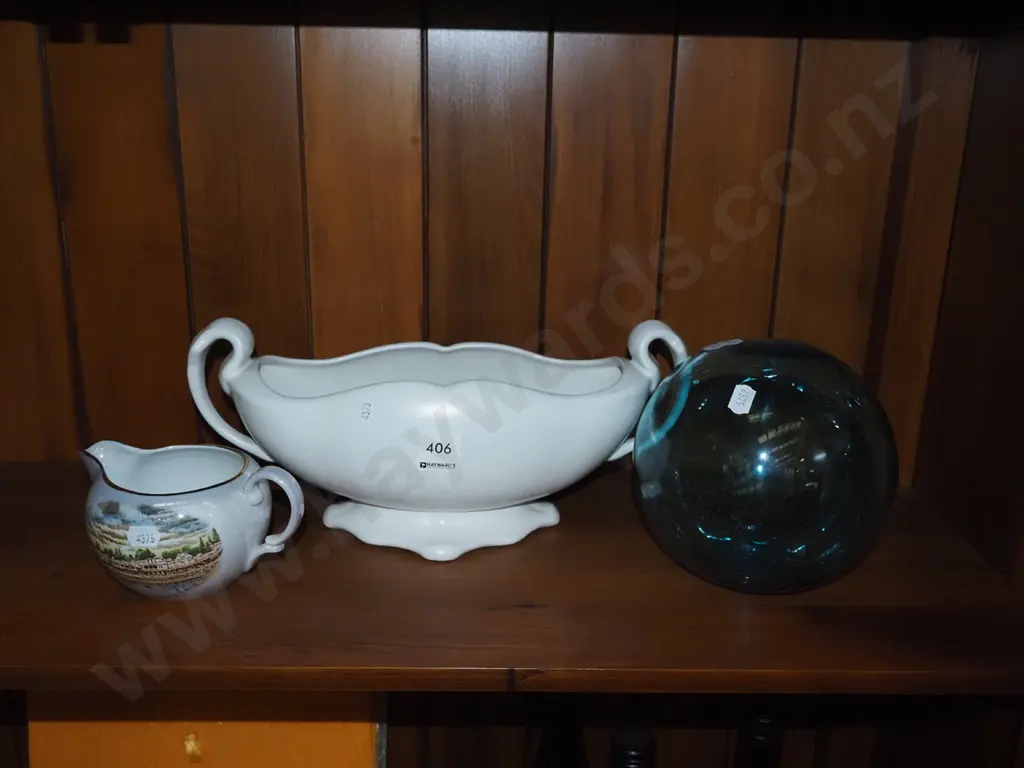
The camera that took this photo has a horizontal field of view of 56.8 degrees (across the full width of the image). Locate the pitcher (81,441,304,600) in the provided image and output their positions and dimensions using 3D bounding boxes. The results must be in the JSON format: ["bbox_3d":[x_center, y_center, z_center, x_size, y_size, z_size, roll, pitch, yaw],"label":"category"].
[{"bbox_3d":[-0.204,0.085,0.610,0.151,0.083,0.112,4,17,10],"label":"pitcher"}]

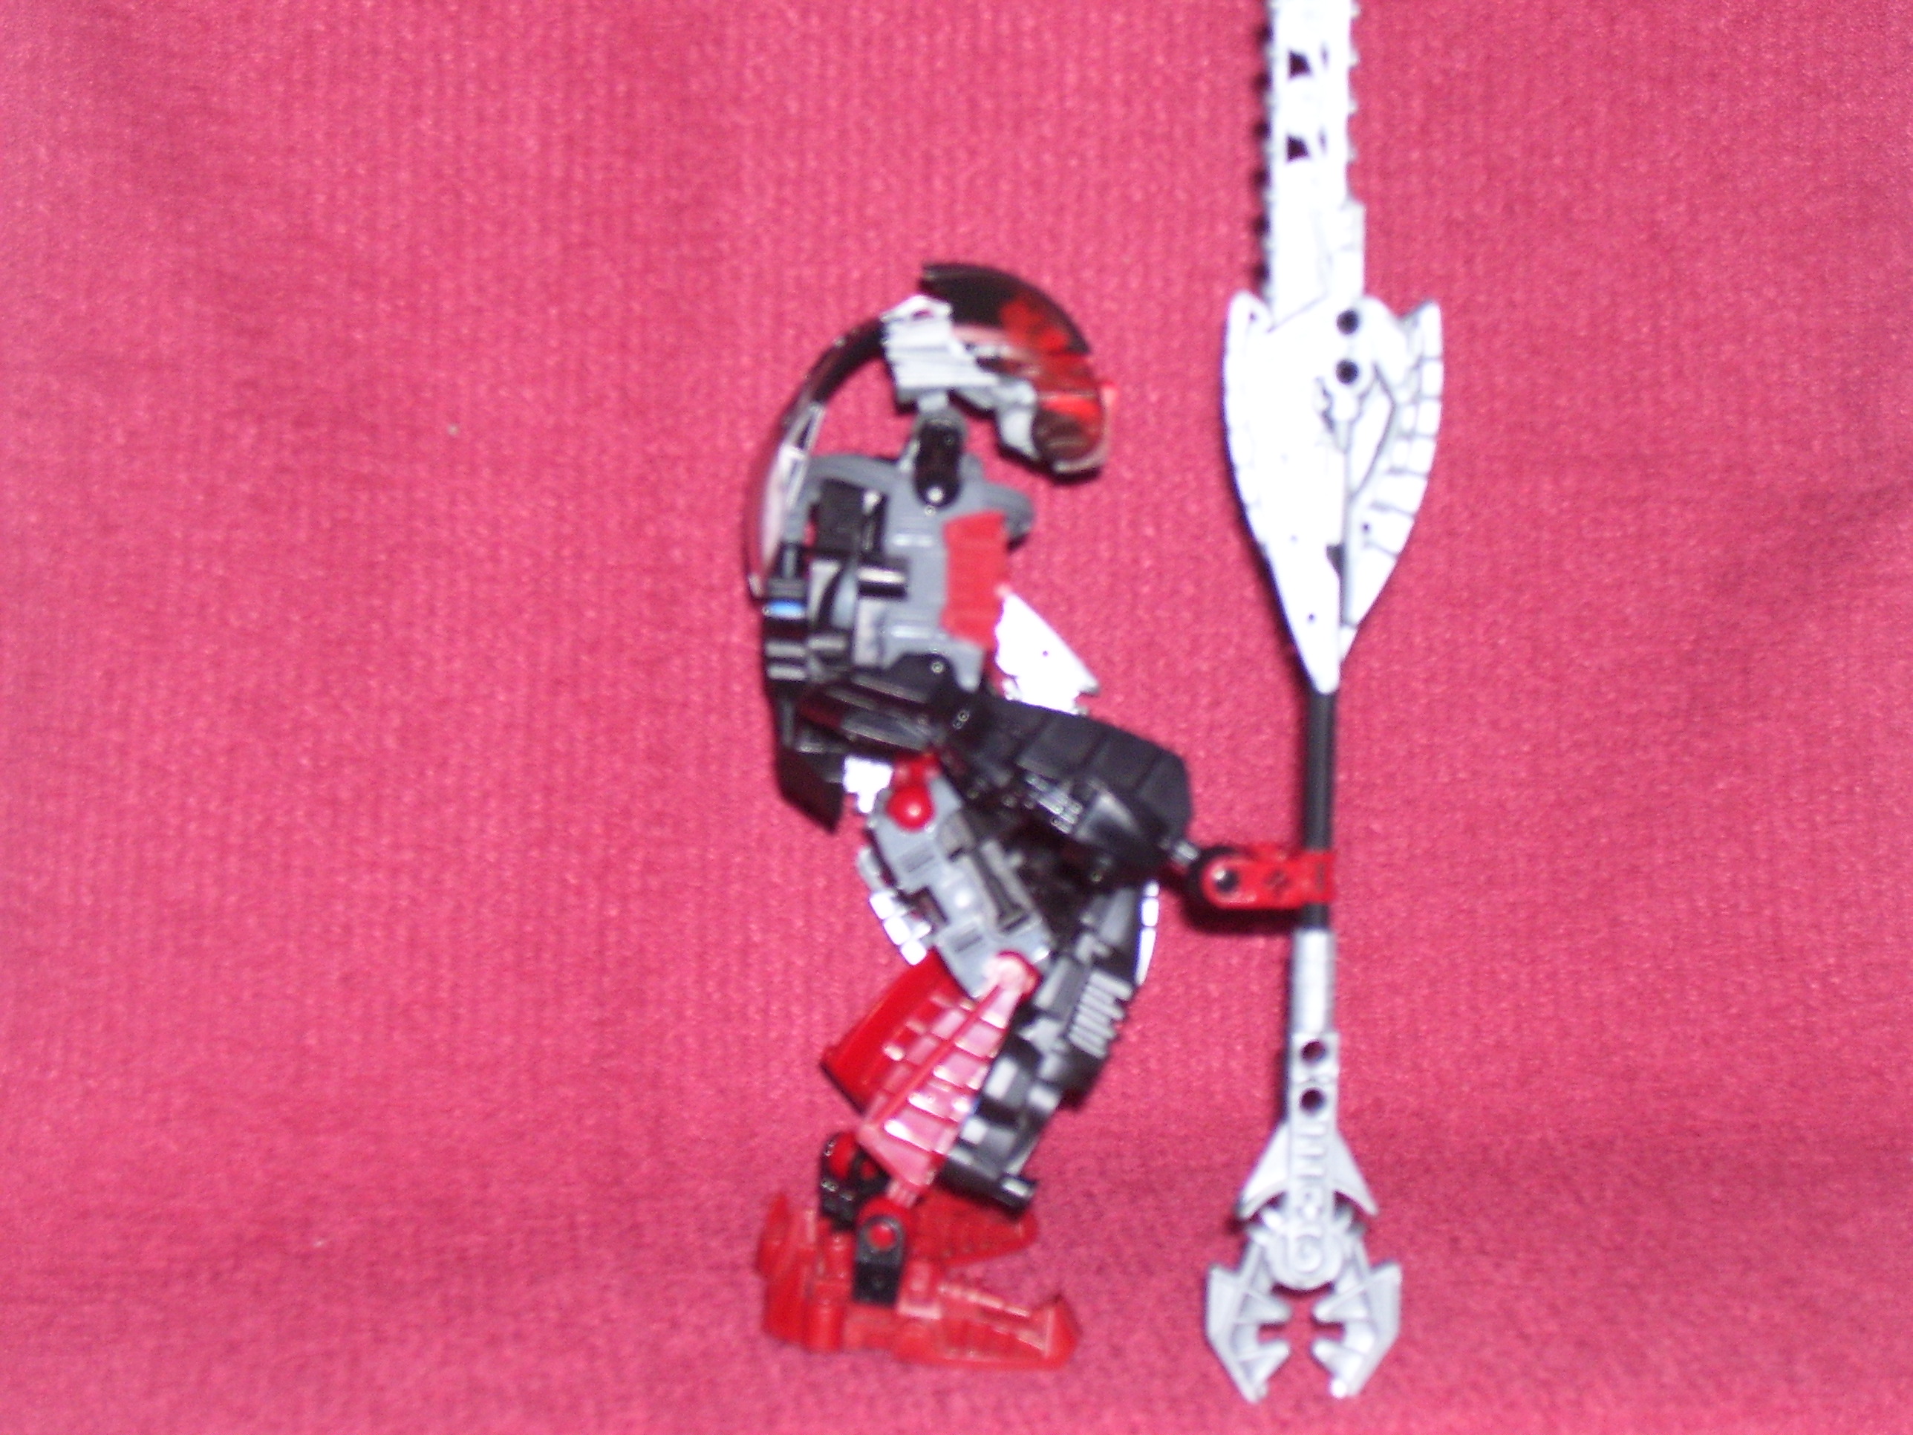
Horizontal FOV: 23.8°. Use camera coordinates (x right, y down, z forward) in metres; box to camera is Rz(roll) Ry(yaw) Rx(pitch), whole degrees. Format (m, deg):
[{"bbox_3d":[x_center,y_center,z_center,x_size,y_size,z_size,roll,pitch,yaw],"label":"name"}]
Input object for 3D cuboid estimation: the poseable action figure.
[{"bbox_3d":[0.013,0.014,0.764,0.097,0.180,0.095,0,10,0],"label":"poseable action figure"}]

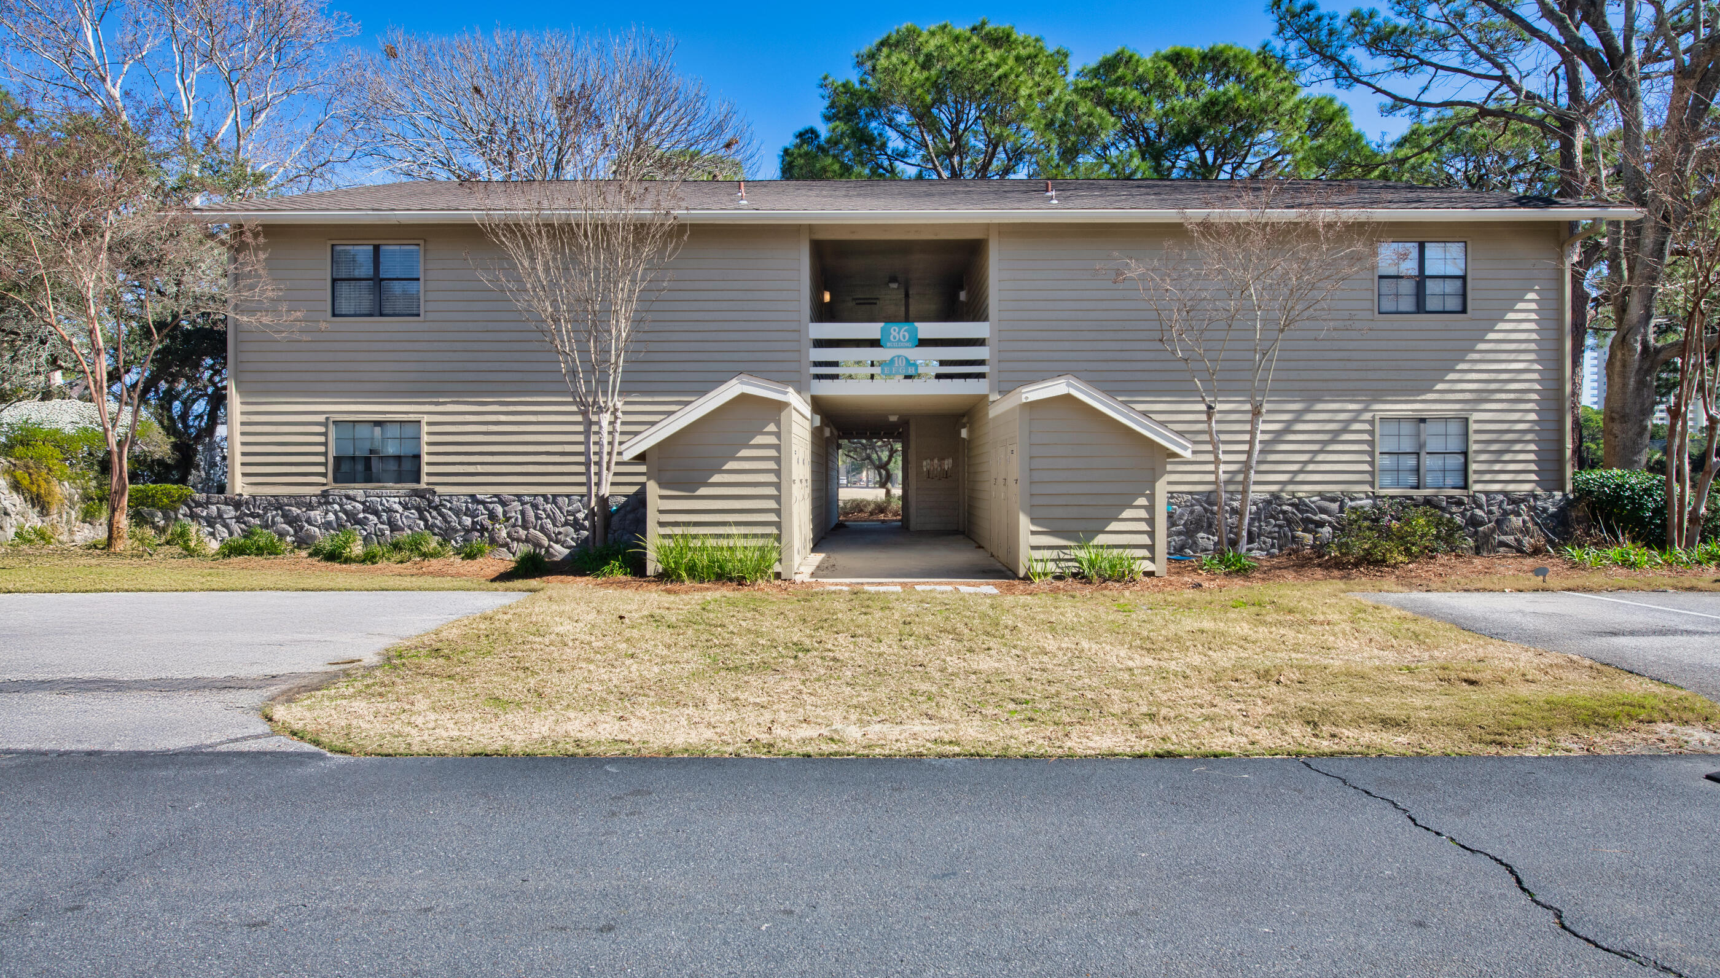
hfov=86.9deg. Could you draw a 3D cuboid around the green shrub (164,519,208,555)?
[{"bbox_3d":[-10.400,0.740,14.000,0.660,0.550,0.600,0,0,0],"label":"green shrub"}]

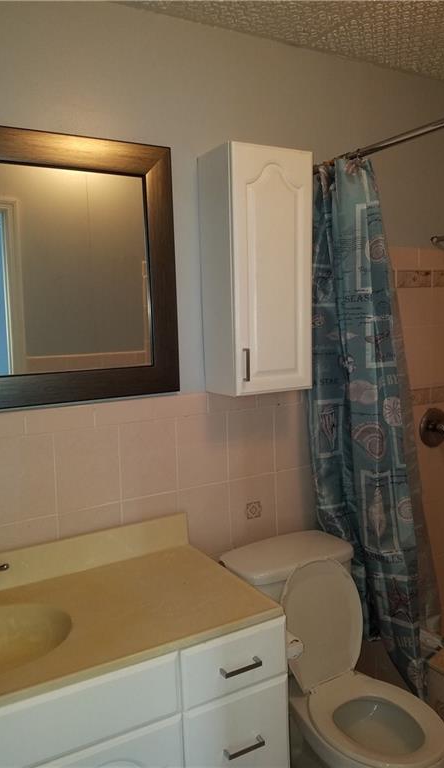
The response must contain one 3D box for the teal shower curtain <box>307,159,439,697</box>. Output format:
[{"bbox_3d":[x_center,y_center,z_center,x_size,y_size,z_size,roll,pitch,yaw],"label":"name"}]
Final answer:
[{"bbox_3d":[0.561,0.151,2.058,0.240,1.815,0.440,-5,8,-29],"label":"teal shower curtain"}]

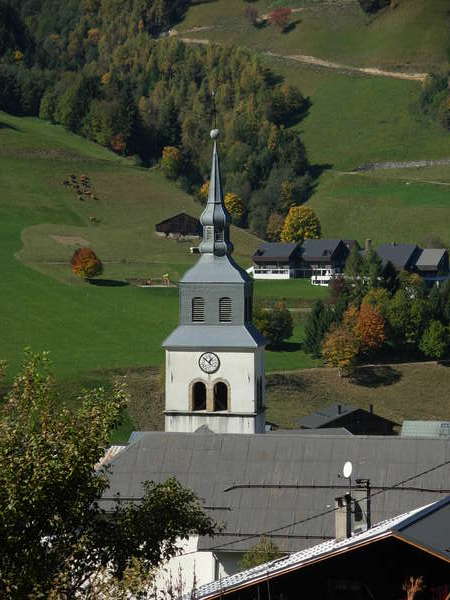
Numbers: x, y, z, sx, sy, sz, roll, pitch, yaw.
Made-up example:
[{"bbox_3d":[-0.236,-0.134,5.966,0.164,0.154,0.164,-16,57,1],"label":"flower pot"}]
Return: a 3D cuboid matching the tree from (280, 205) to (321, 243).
[{"bbox_3d":[23.598,-23.285,769.286,12.500,12.800,12.200,0,4,0],"label":"tree"}]

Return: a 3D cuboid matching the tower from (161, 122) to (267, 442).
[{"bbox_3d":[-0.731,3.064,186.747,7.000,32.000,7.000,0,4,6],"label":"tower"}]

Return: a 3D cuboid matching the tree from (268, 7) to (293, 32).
[{"bbox_3d":[24.638,-124.523,1092.651,10.700,11.400,10.700,0,4,0],"label":"tree"}]

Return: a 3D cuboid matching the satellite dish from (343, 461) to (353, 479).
[{"bbox_3d":[5.356,7.411,107.612,0.200,0.730,0.700,-3,5,-31],"label":"satellite dish"}]

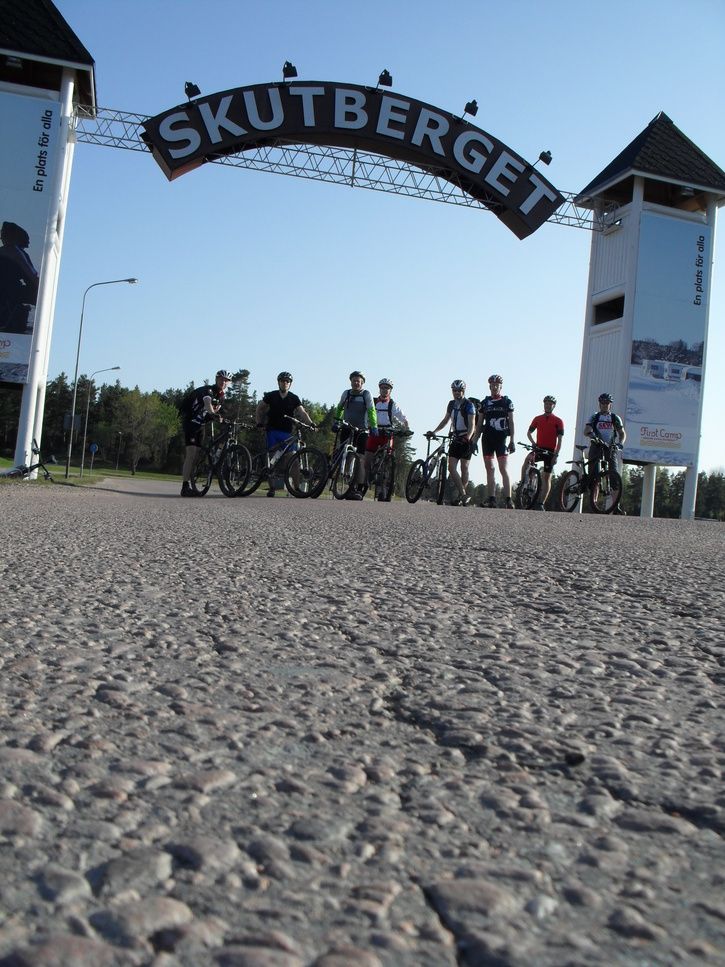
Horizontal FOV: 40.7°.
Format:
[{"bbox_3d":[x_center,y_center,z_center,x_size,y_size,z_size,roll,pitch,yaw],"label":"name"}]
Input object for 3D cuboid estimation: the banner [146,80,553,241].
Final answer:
[{"bbox_3d":[0.007,-5.342,15.709,6.891,1.843,0.543,6,-1,-13],"label":"banner"}]

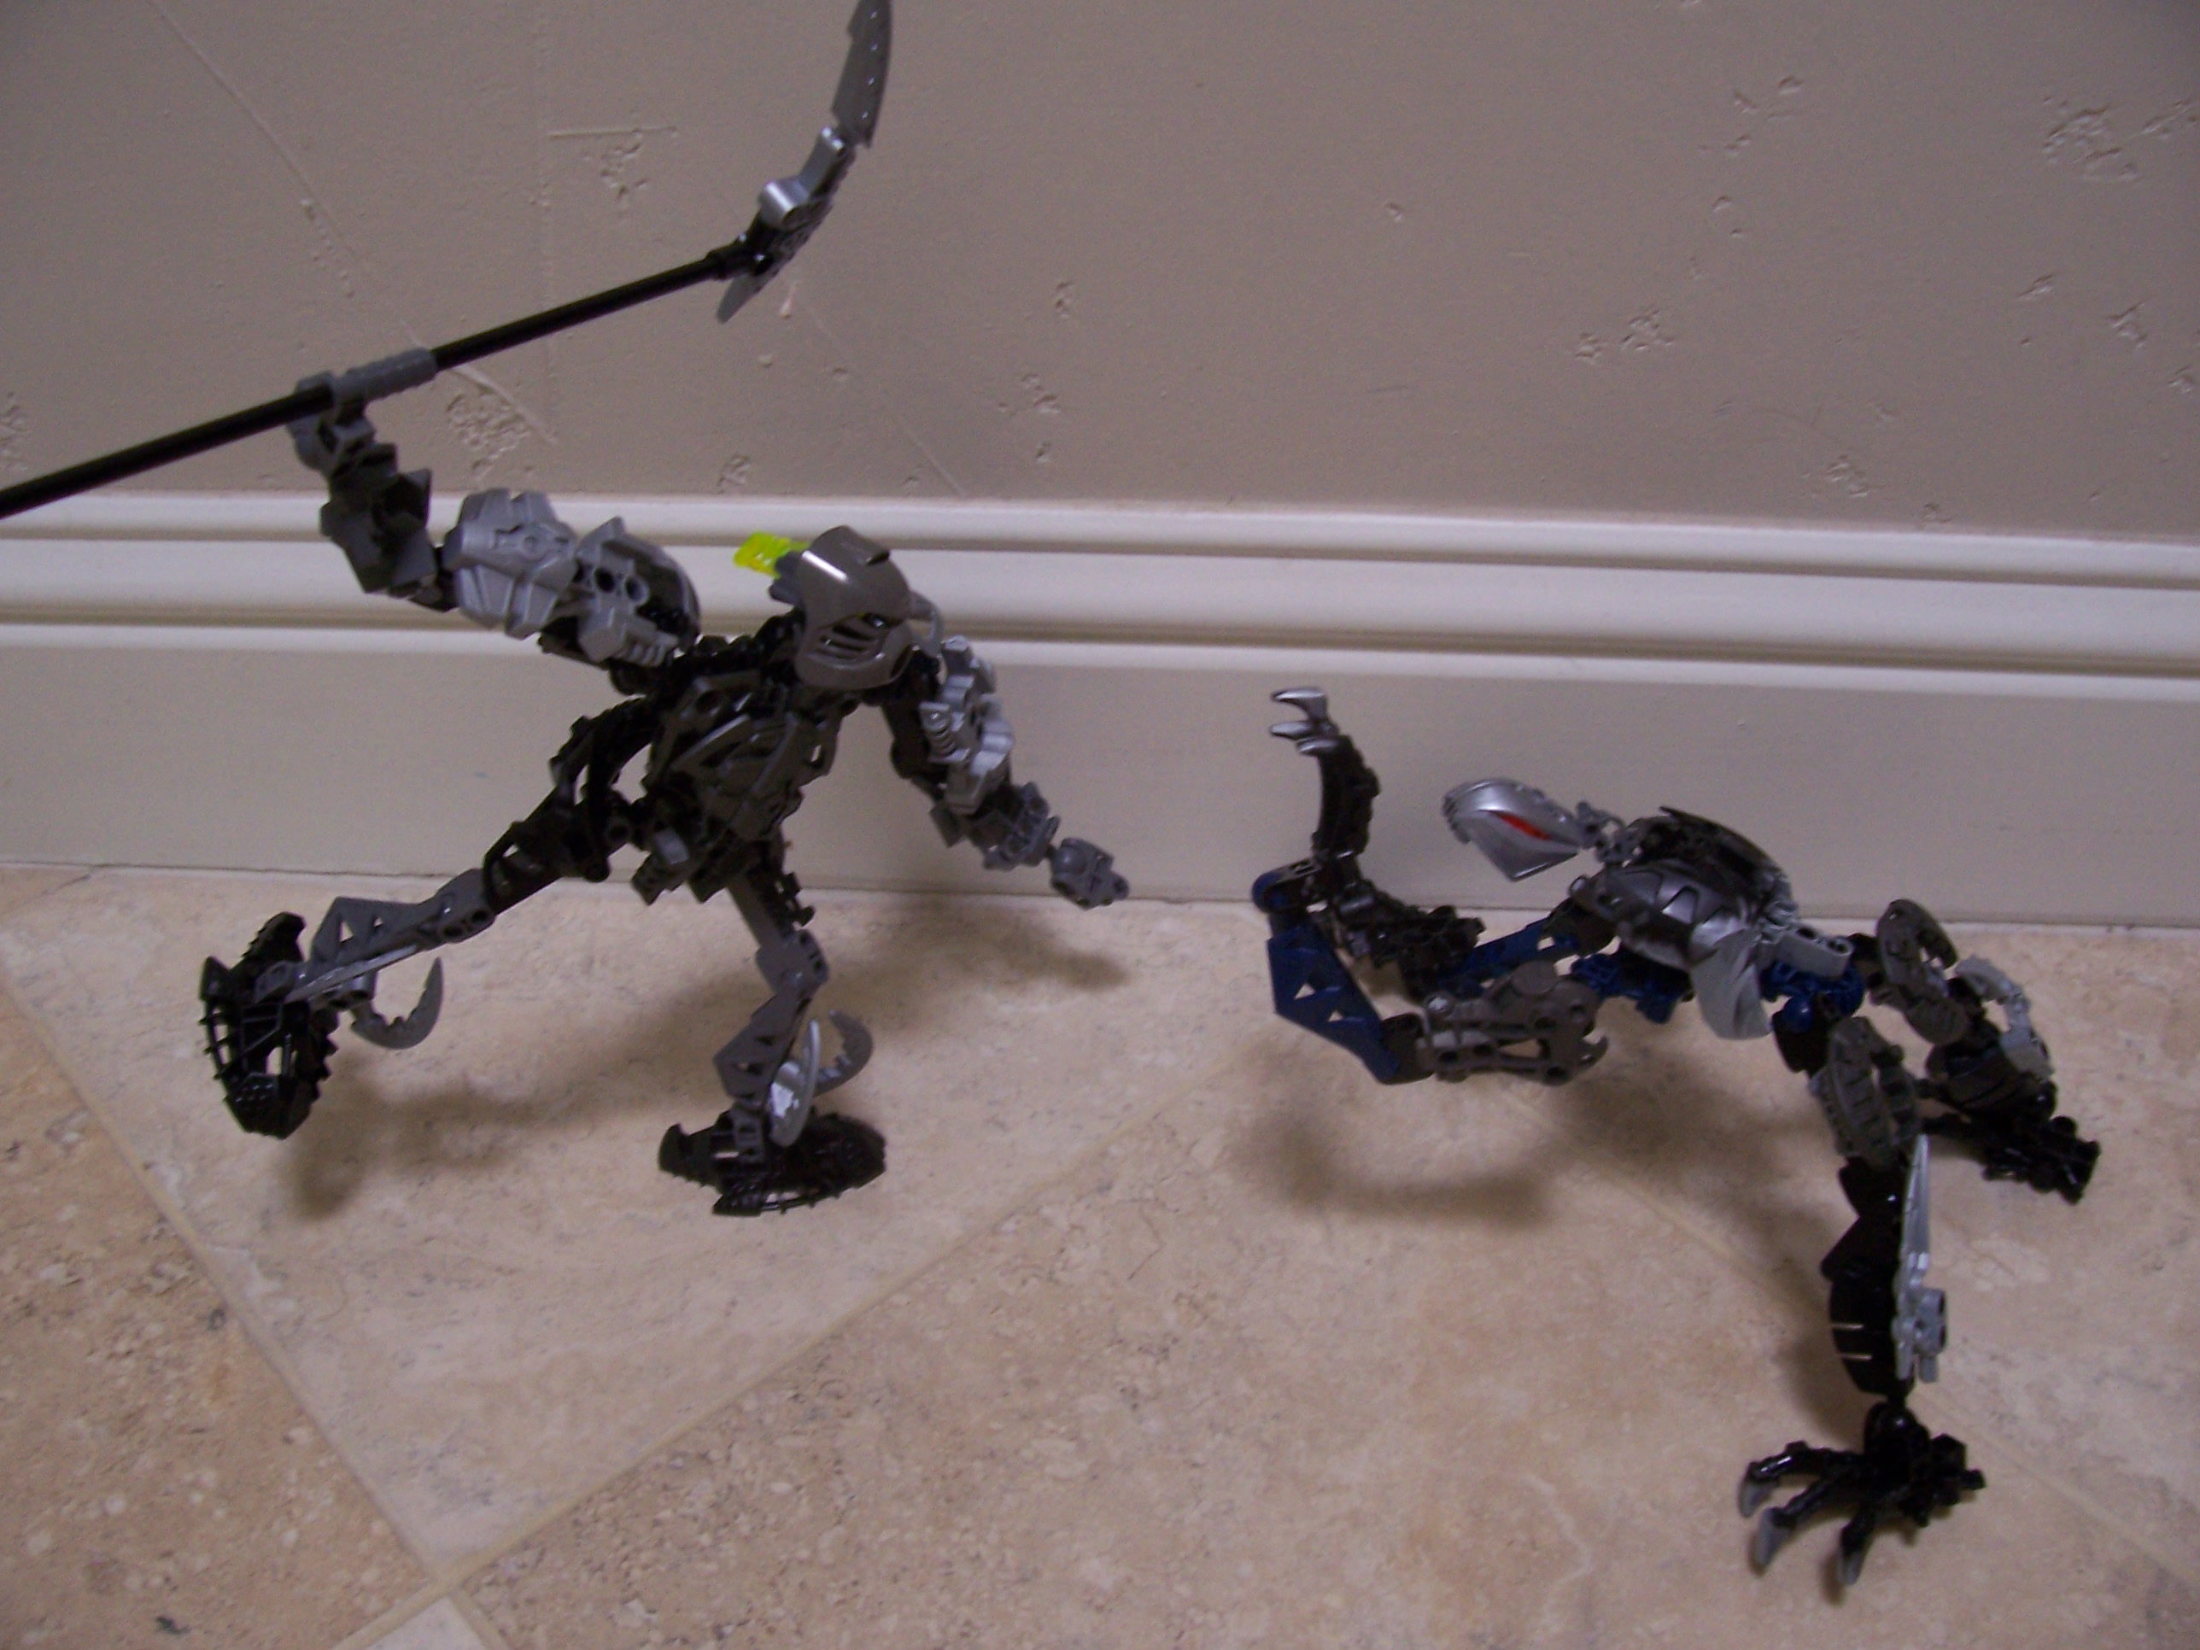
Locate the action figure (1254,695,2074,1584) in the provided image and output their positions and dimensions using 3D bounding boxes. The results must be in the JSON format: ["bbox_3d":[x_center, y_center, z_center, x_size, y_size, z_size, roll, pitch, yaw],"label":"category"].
[{"bbox_3d":[0.159,0.040,0.528,0.248,0.190,0.208,1,40,0],"label":"action figure"}]

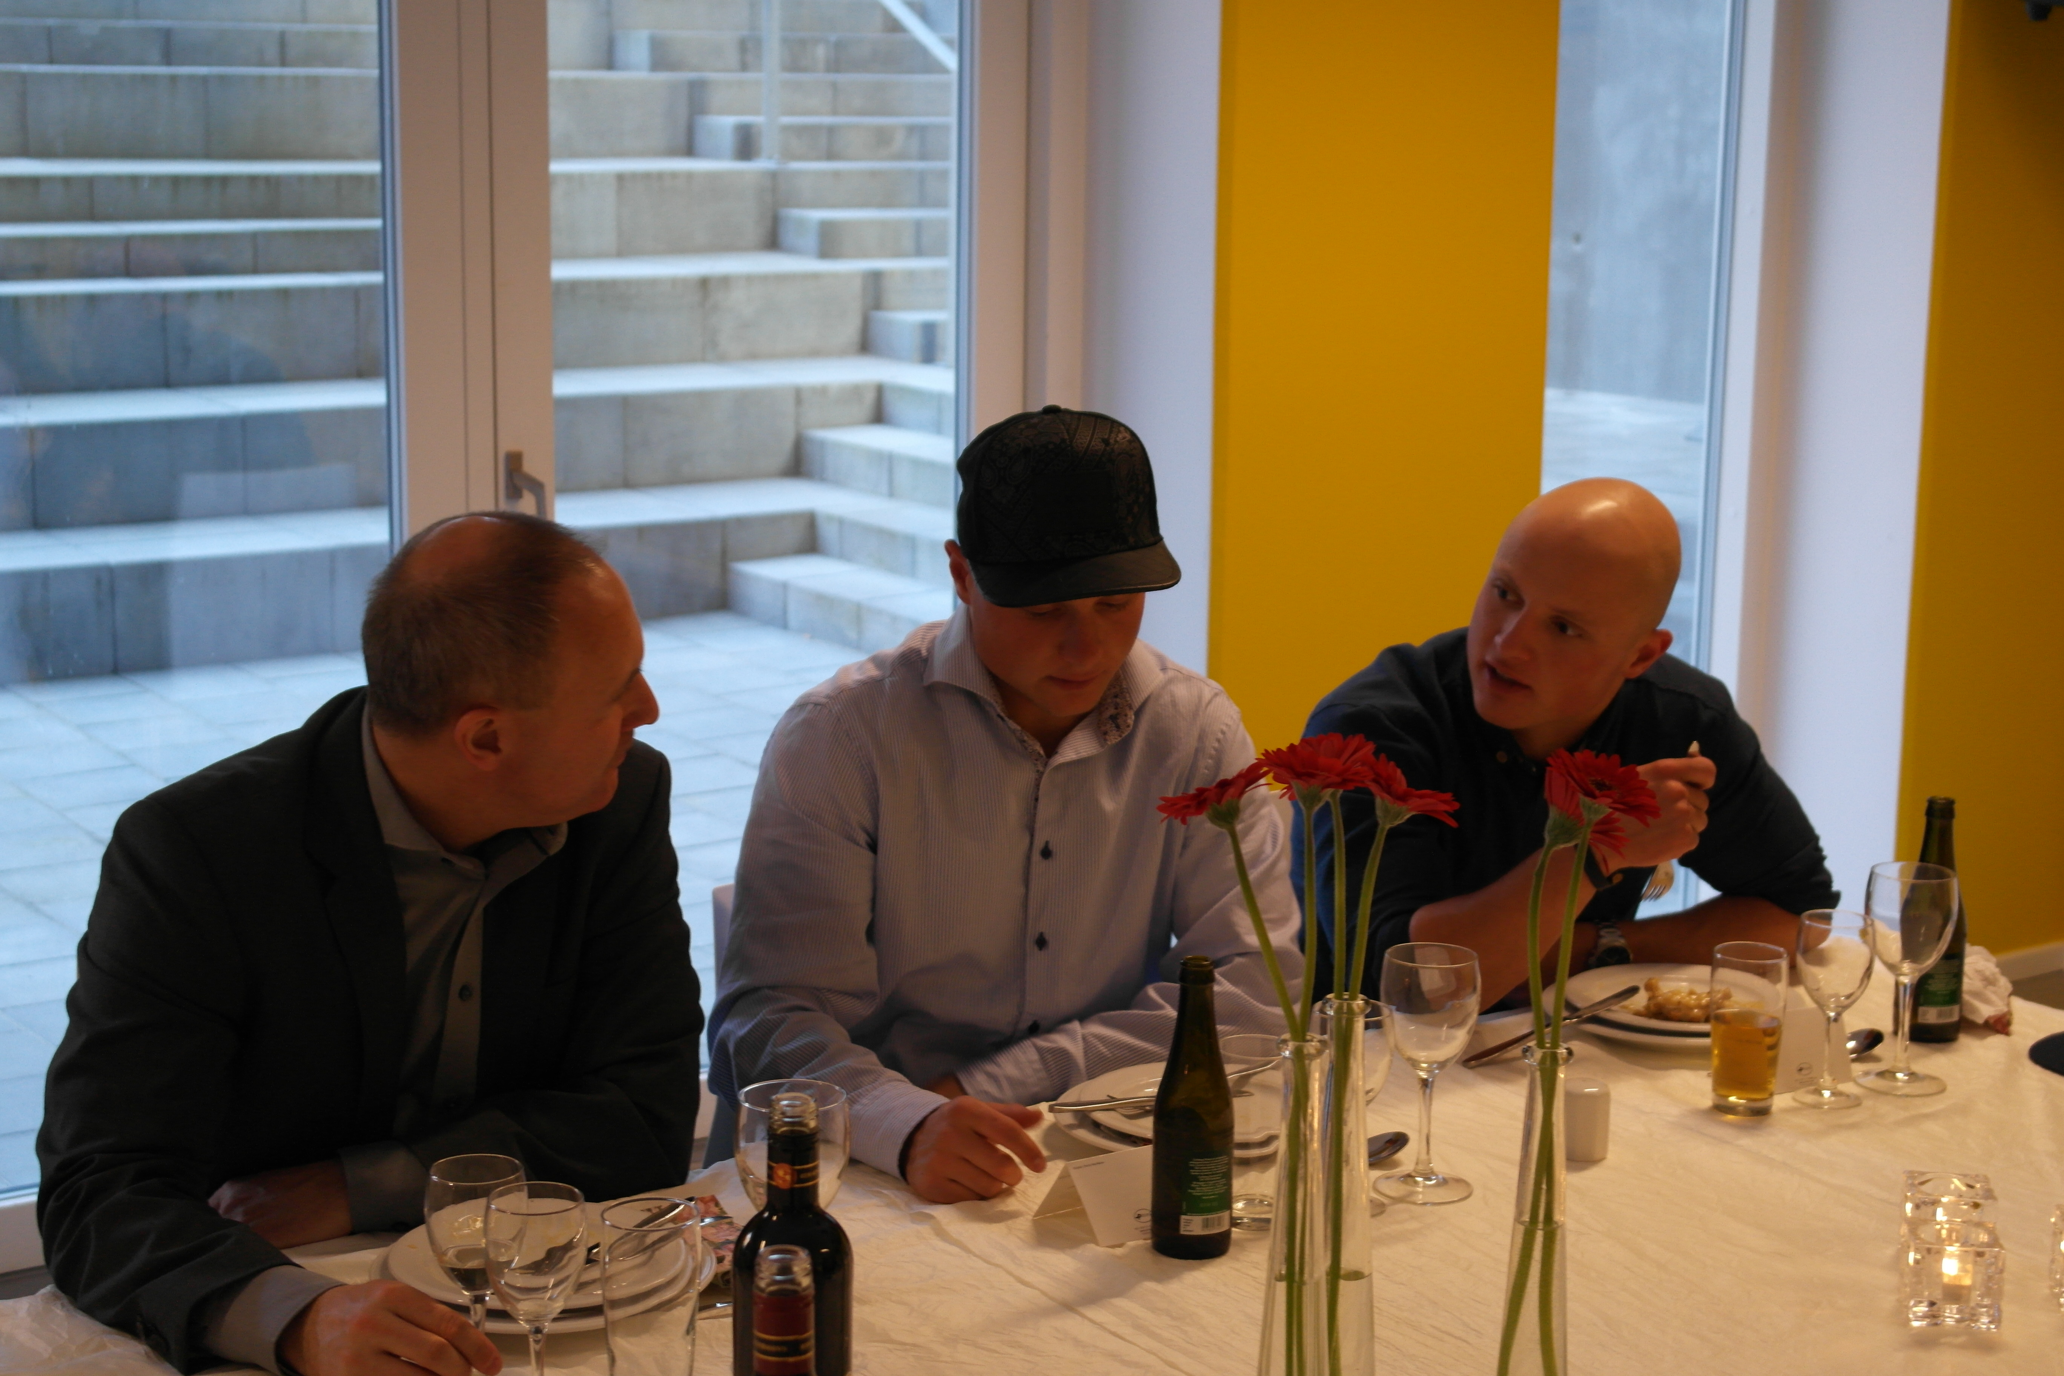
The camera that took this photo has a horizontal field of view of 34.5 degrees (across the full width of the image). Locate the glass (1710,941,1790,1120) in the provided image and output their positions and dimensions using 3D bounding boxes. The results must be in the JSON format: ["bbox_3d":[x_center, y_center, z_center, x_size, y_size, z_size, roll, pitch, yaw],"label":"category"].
[{"bbox_3d":[0.631,0.302,2.933,0.066,0.142,0.066,1,11,0],"label":"glass"}]

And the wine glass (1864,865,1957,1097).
[{"bbox_3d":[0.786,0.261,2.982,0.081,0.196,0.081,4,11,15],"label":"wine glass"}]

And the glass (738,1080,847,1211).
[{"bbox_3d":[-0.166,0.380,2.325,0.083,0.198,0.083,1,11,0],"label":"glass"}]

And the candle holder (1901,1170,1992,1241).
[{"bbox_3d":[0.708,0.414,2.572,0.065,0.061,0.064,3,11,9],"label":"candle holder"}]

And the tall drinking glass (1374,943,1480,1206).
[{"bbox_3d":[0.322,0.313,2.706,0.082,0.198,0.082,1,11,0],"label":"tall drinking glass"}]

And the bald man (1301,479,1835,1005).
[{"bbox_3d":[0.524,0.391,3.403,0.580,1.245,0.700,0,11,-3],"label":"bald man"}]

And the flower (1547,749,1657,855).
[{"bbox_3d":[0.374,0.076,2.181,0.074,0.070,0.071,-6,13,-30],"label":"flower"}]

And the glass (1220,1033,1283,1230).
[{"bbox_3d":[0.176,0.351,2.612,0.065,0.142,0.065,2,11,4],"label":"glass"}]

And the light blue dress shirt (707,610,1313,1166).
[{"bbox_3d":[-0.030,0.263,2.930,0.500,0.600,0.380,-5,12,-26],"label":"light blue dress shirt"}]

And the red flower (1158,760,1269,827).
[{"bbox_3d":[0.118,0.070,2.170,0.075,0.034,0.075,-19,5,7],"label":"red flower"}]

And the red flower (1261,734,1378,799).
[{"bbox_3d":[0.186,0.051,2.170,0.075,0.036,0.075,1,2,5],"label":"red flower"}]

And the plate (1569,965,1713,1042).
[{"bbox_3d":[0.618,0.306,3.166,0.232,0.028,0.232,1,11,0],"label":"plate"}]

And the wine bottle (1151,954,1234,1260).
[{"bbox_3d":[0.125,0.319,2.543,0.061,0.229,0.061,1,11,0],"label":"wine bottle"}]

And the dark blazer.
[{"bbox_3d":[-0.540,0.356,2.650,0.560,0.670,0.480,-8,14,-37],"label":"dark blazer"}]

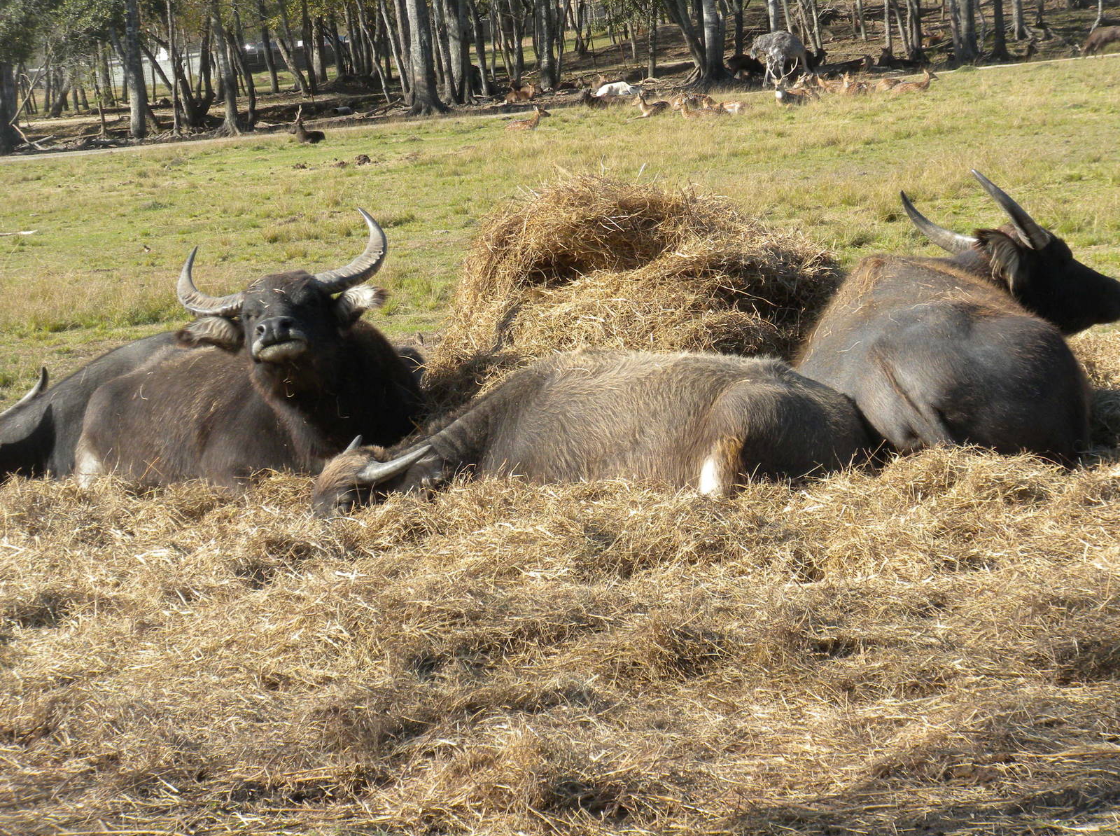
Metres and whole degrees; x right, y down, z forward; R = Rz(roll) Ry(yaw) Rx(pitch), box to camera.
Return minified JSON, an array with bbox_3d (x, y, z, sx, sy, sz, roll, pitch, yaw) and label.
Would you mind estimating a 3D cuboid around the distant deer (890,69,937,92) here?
[{"bbox_3d":[9.445,-9.000,103.000,1.200,0.680,0.420,-4,6,-8],"label":"distant deer"}]

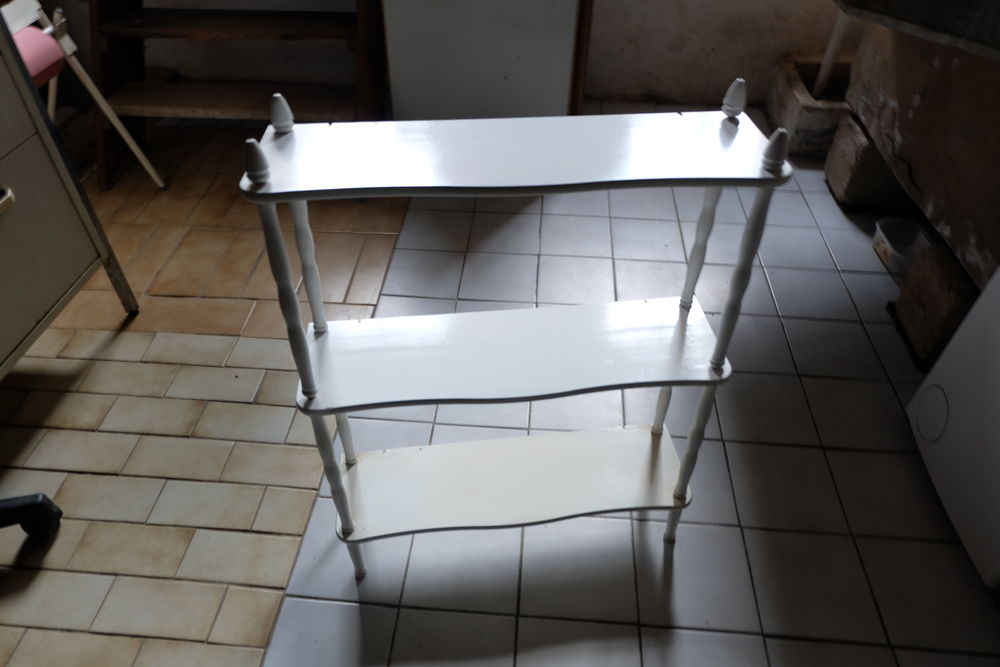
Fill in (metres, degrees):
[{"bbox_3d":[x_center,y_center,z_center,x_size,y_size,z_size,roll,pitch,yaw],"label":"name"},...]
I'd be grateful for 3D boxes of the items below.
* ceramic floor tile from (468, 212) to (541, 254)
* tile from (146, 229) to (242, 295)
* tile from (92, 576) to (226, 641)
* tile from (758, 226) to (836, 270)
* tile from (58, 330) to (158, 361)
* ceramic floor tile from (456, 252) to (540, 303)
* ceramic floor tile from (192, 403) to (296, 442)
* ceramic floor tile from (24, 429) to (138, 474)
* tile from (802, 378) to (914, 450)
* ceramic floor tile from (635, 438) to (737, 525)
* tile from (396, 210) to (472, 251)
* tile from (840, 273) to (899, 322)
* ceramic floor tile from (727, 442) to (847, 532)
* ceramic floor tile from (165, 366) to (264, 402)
[{"bbox_3d":[0.017,-0.285,1.912,0.197,0.010,0.197,3,44,3],"label":"ceramic floor tile"},{"bbox_3d":[-0.841,-0.195,1.839,0.129,0.010,0.291,3,44,3],"label":"tile"},{"bbox_3d":[-0.576,0.469,1.133,0.198,0.009,0.097,3,44,3],"label":"tile"},{"bbox_3d":[0.822,-0.241,1.880,0.199,0.009,0.199,3,44,3],"label":"tile"},{"bbox_3d":[-0.936,0.031,1.588,0.198,0.009,0.097,3,44,3],"label":"tile"},{"bbox_3d":[0.001,-0.149,1.780,0.199,0.009,0.199,3,44,3],"label":"ceramic floor tile"},{"bbox_3d":[-0.543,0.193,1.421,0.198,0.009,0.097,3,44,3],"label":"ceramic floor tile"},{"bbox_3d":[-0.854,0.248,1.370,0.197,0.010,0.093,3,44,3],"label":"ceramic floor tile"},{"bbox_3d":[0.778,0.175,1.448,0.198,0.009,0.198,3,43,4],"label":"tile"},{"bbox_3d":[0.354,0.288,1.313,0.197,0.010,0.197,3,44,3],"label":"ceramic floor tile"},{"bbox_3d":[-0.185,-0.299,1.935,0.199,0.009,0.199,3,44,3],"label":"tile"},{"bbox_3d":[1.008,-0.092,1.725,0.199,0.009,0.199,3,44,3],"label":"tile"},{"bbox_3d":[0.559,0.302,1.313,0.198,0.009,0.198,3,43,4],"label":"ceramic floor tile"},{"bbox_3d":[-0.641,0.117,1.510,0.199,0.009,0.100,3,43,4],"label":"ceramic floor tile"}]

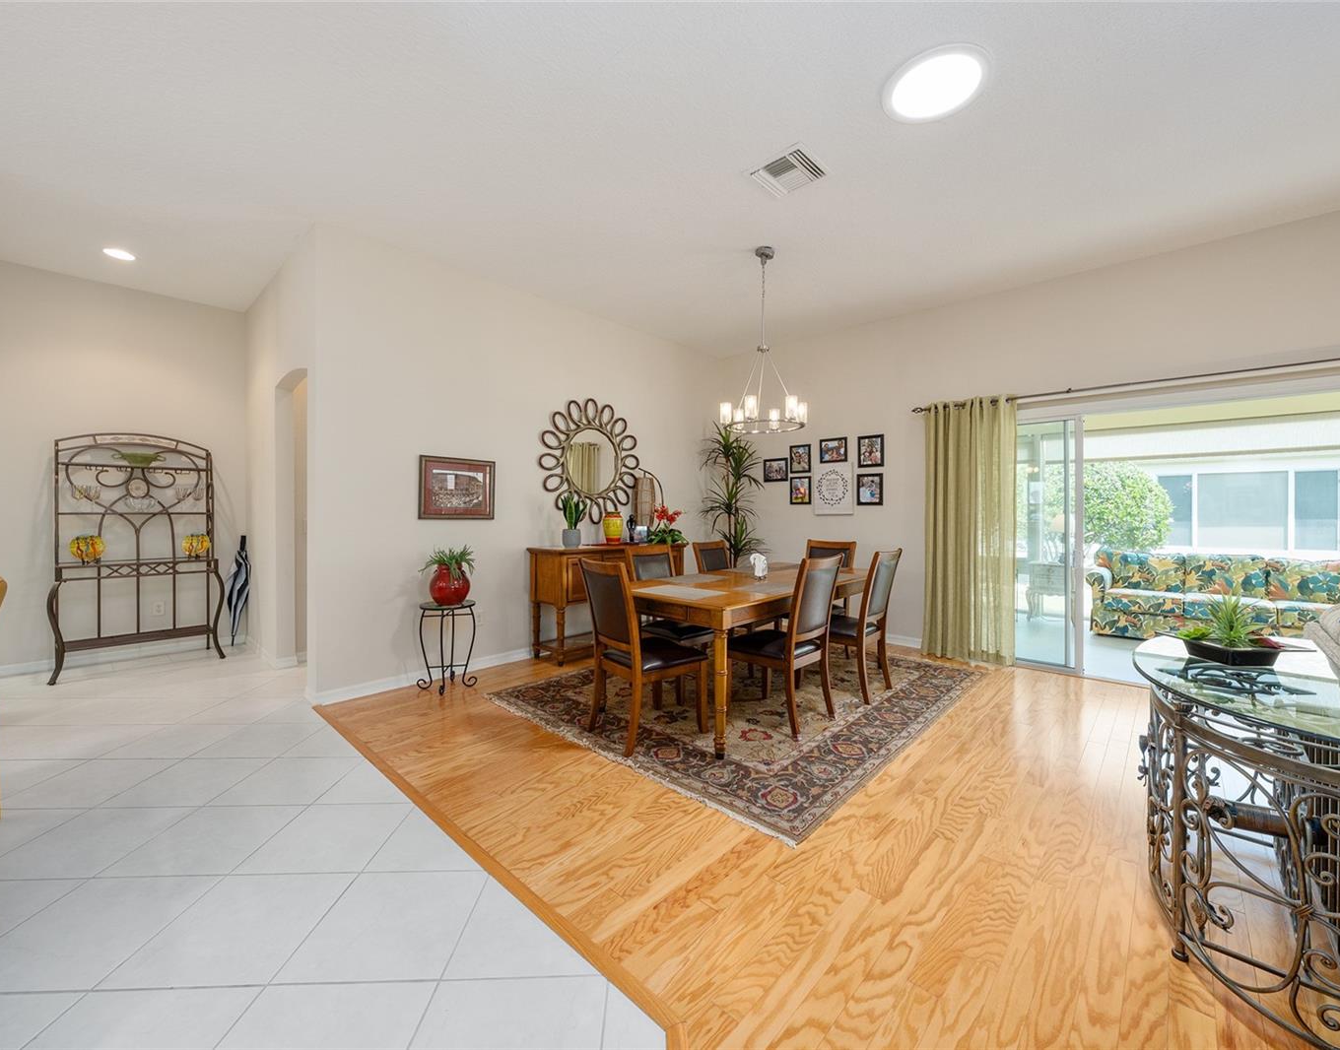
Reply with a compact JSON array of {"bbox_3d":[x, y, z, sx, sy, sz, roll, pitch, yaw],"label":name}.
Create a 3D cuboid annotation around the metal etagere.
[{"bbox_3d":[-4.190,0.188,4.171,0.480,1.840,0.960,1,1,42],"label":"metal etagere"}]

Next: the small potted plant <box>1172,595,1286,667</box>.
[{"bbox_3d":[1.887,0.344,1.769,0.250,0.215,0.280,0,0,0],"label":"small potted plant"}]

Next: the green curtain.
[{"bbox_3d":[2.525,0.048,4.459,0.690,2.170,0.120,1,1,42],"label":"green curtain"}]

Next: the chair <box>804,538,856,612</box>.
[{"bbox_3d":[1.320,0.651,4.708,0.560,0.955,0.470,0,1,-42],"label":"chair"}]

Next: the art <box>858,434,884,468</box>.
[{"bbox_3d":[1.958,-0.711,5.111,0.250,0.305,0.020,1,1,42],"label":"art"}]

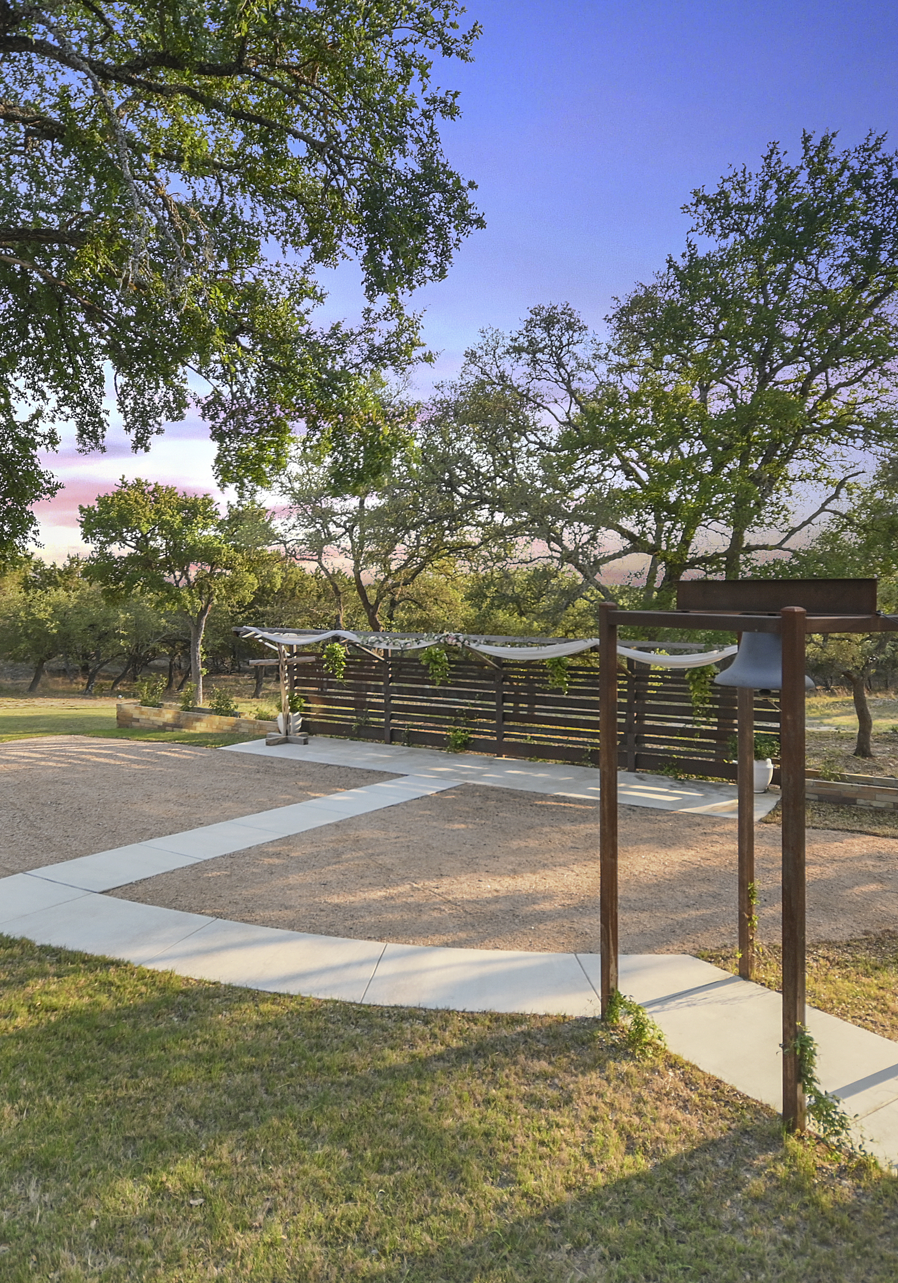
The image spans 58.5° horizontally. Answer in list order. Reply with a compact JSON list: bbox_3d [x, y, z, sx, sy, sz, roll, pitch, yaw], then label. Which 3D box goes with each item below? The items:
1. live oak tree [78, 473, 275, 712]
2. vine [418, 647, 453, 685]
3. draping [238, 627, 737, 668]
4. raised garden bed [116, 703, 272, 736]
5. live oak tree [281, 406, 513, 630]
[{"bbox_3d":[-6.840,-1.200,20.200,4.600,5.700,4.500,-1,3,-19],"label":"live oak tree"},{"bbox_3d":[-0.253,0.449,14.950,0.620,0.740,0.400,1,3,25],"label":"vine"},{"bbox_3d":[0.217,0.060,12.950,8.900,0.450,0.400,1,3,25],"label":"draping"},{"bbox_3d":[-5.150,1.620,17.400,4.100,0.500,0.900,1,3,13],"label":"raised garden bed"},{"bbox_3d":[-1.230,-1.800,19.000,5.500,7.300,5.300,0,3,-4],"label":"live oak tree"}]

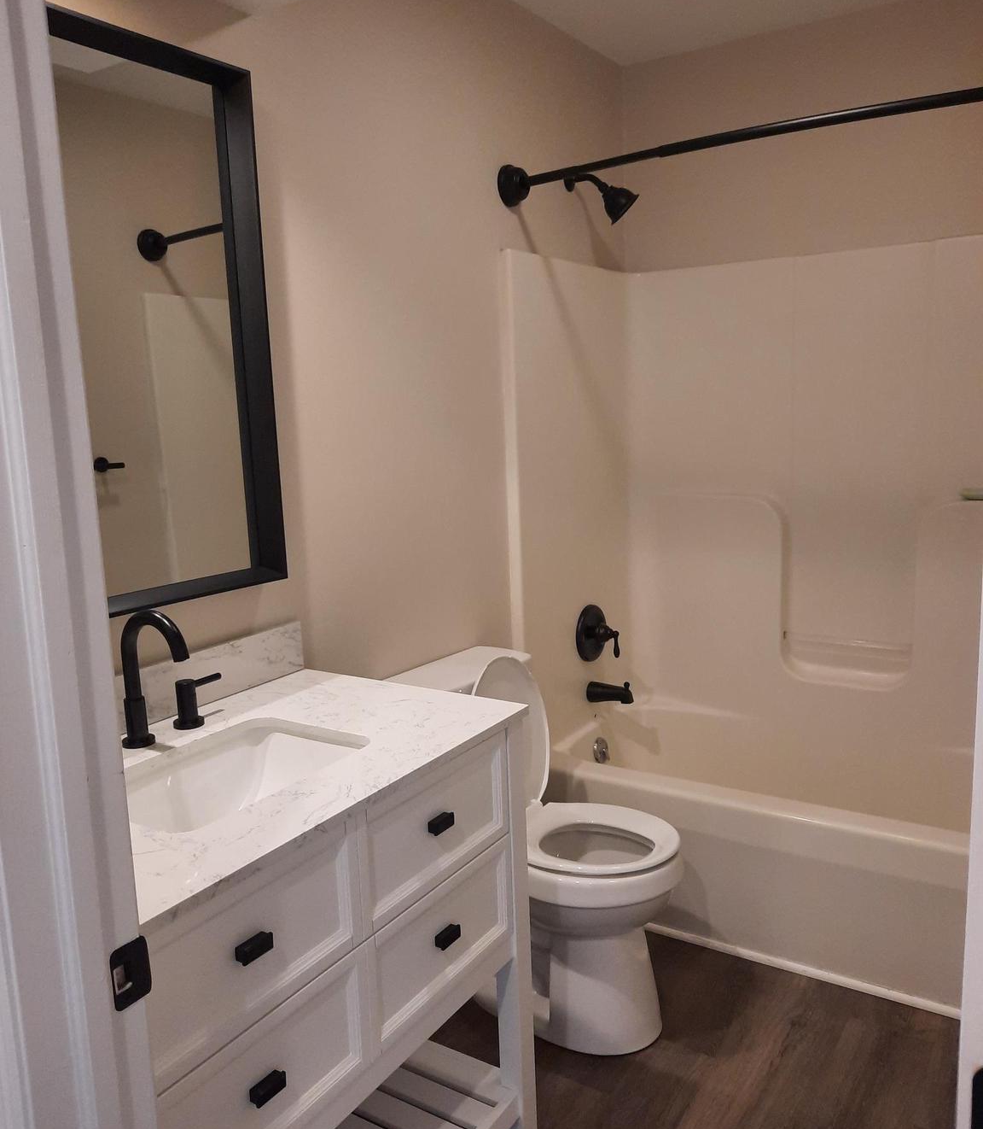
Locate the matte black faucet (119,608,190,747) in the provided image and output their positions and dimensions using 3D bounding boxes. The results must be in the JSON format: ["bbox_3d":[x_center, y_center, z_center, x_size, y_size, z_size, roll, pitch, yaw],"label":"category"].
[{"bbox_3d":[-0.538,0.184,1.518,0.172,0.228,0.054,4,12,33],"label":"matte black faucet"}]

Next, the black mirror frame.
[{"bbox_3d":[-0.650,-0.370,1.482,0.055,0.930,0.770,4,12,33],"label":"black mirror frame"}]

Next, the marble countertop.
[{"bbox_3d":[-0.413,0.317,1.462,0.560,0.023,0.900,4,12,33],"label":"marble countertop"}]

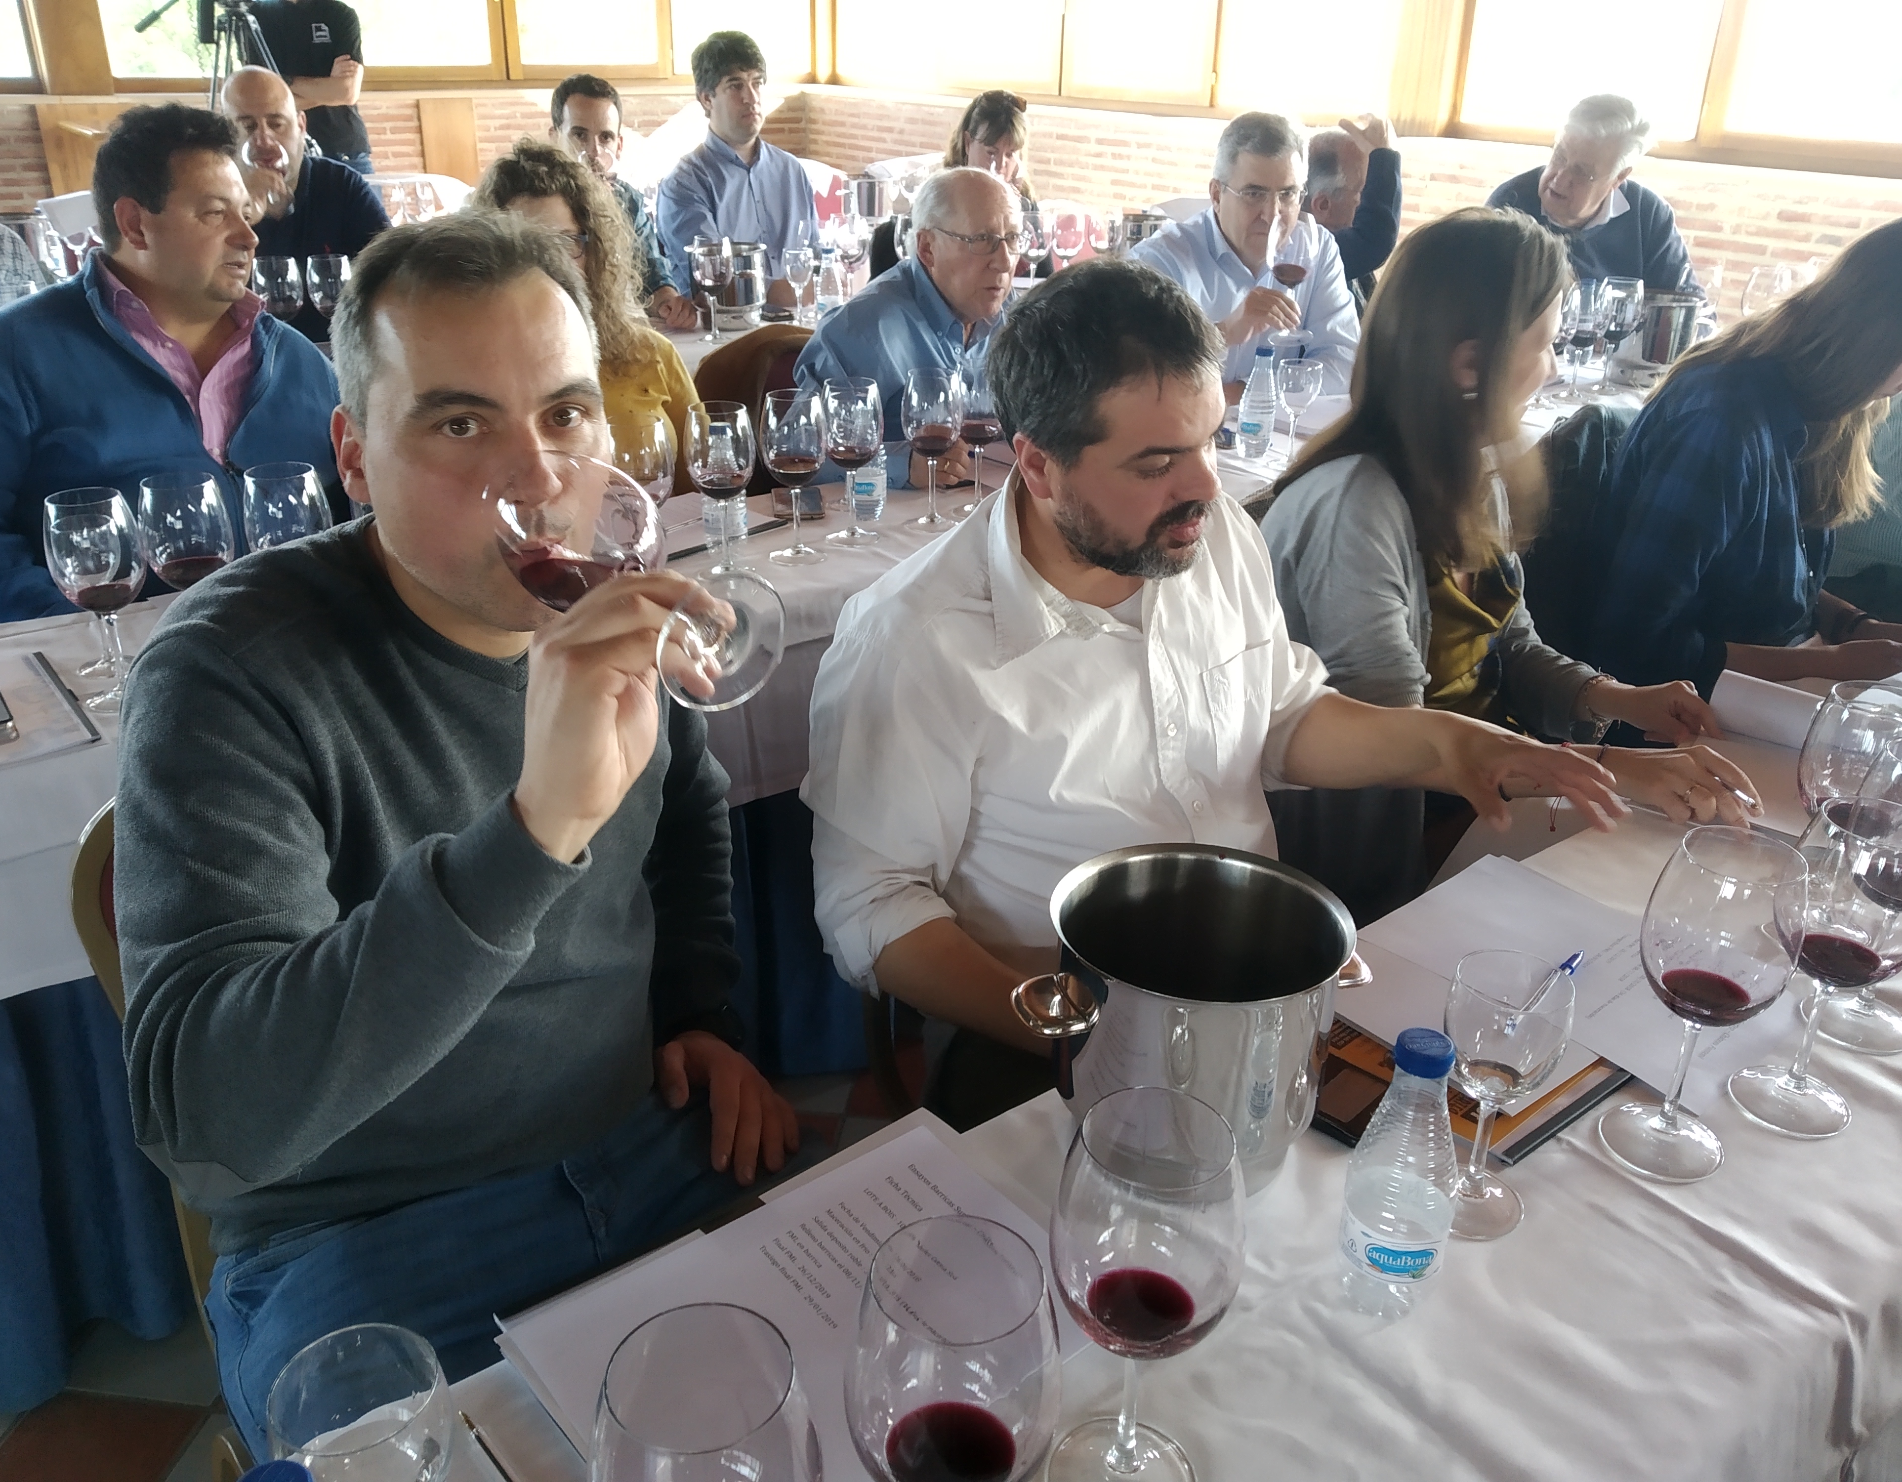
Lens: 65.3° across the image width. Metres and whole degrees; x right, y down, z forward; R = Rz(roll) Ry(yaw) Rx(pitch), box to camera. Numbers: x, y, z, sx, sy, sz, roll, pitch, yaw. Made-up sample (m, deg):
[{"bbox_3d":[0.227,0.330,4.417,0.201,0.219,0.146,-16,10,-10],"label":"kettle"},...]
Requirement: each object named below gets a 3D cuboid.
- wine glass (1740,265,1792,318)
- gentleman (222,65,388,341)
[{"bbox_3d":[1.807,-0.935,3.315,0.088,0.224,0.088,1,26,0],"label":"wine glass"},{"bbox_3d":[-1.459,-0.841,3.432,0.580,1.300,0.820,-9,28,-21],"label":"gentleman"}]

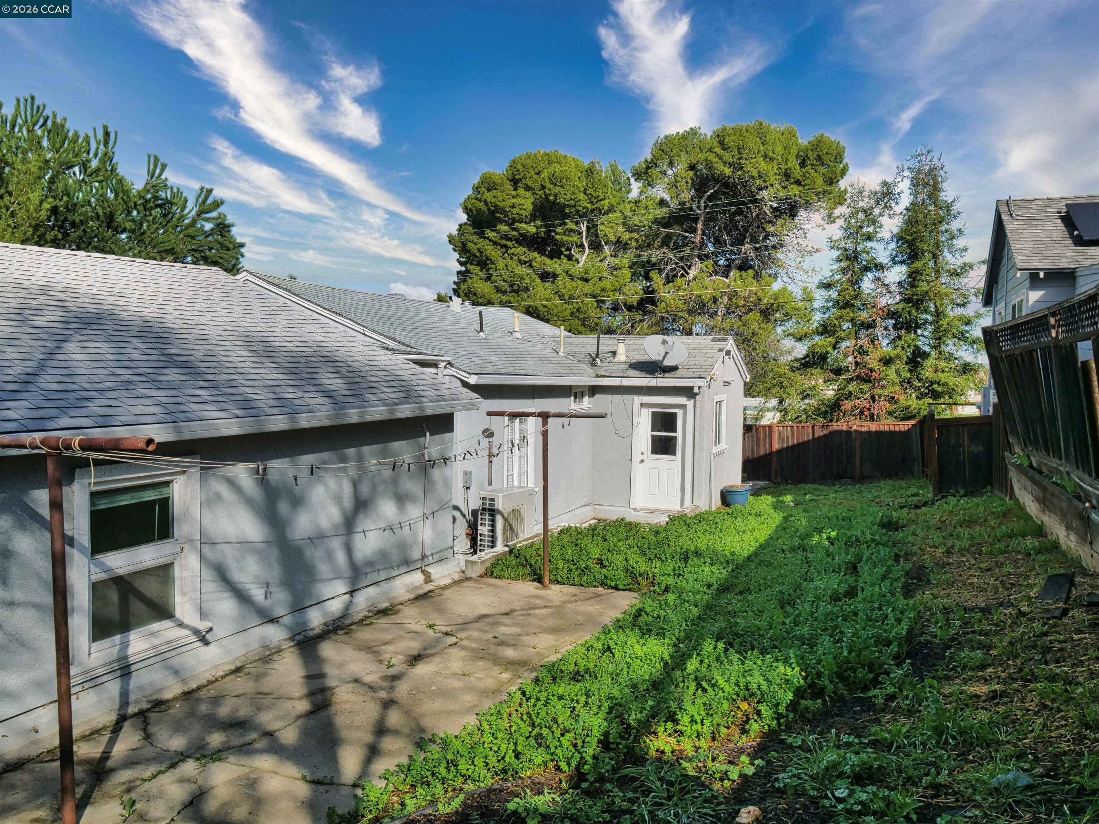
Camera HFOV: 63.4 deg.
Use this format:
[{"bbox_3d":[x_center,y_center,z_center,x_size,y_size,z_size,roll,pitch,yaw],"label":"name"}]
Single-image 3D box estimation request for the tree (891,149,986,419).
[{"bbox_3d":[14.700,-3.800,34.000,3.700,12.400,3.700,0,3,0],"label":"tree"}]

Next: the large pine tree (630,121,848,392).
[{"bbox_3d":[9.900,-6.600,46.500,11.400,17.200,10.800,0,3,0],"label":"large pine tree"}]

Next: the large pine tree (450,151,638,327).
[{"bbox_3d":[-0.100,-6.300,47.500,10.300,15.800,10.000,0,3,0],"label":"large pine tree"}]

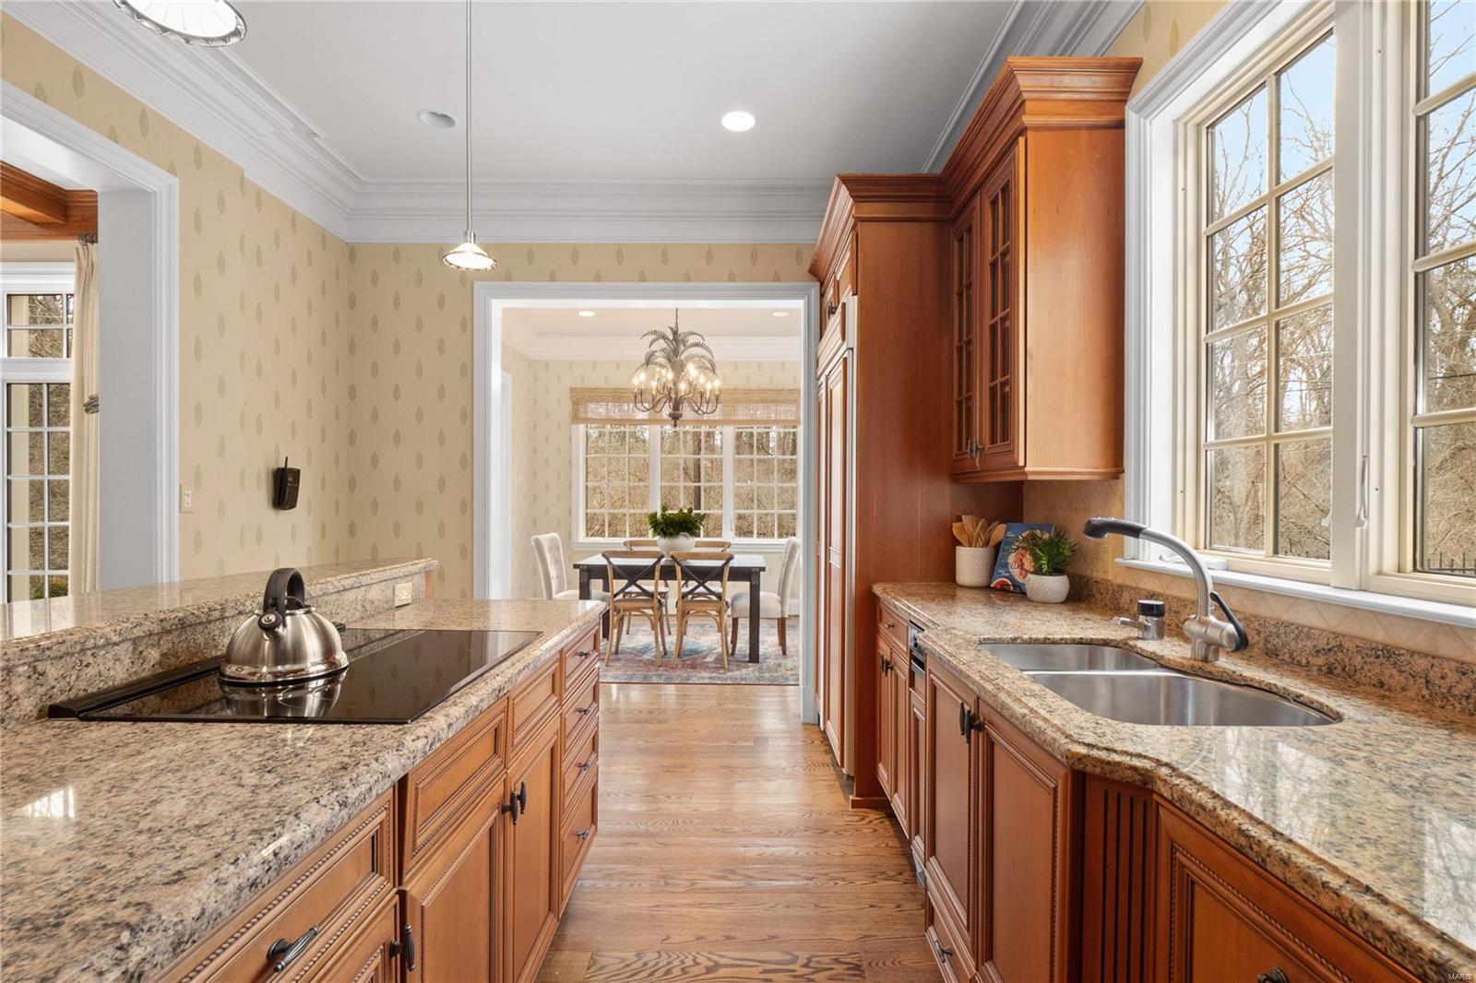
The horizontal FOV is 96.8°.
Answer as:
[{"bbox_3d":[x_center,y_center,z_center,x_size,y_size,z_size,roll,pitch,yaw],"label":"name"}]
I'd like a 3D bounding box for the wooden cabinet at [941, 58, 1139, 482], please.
[{"bbox_3d":[0.990,-0.651,2.324,0.390,1.230,0.822,0,0,1],"label":"wooden cabinet"}]

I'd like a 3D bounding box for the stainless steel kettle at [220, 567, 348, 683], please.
[{"bbox_3d":[-0.982,0.281,1.430,0.230,0.220,0.230,0,0,-16],"label":"stainless steel kettle"}]

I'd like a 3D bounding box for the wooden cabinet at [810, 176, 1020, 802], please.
[{"bbox_3d":[0.800,0.030,3.200,0.790,2.590,1.120,0,0,1],"label":"wooden cabinet"}]

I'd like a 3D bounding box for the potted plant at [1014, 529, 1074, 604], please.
[{"bbox_3d":[1.083,0.262,2.310,0.195,0.245,0.190,0,0,0],"label":"potted plant"}]

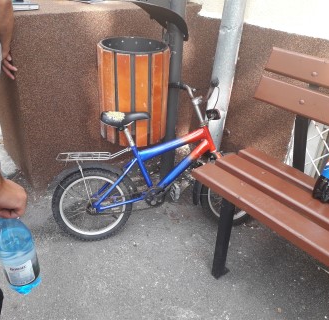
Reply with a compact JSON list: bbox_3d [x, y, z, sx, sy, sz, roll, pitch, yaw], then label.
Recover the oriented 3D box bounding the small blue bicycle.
[{"bbox_3d":[0.006,0.010,1.705,1.170,0.810,0.500,-5,17,-13],"label":"small blue bicycle"}]

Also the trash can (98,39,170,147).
[{"bbox_3d":[-0.169,-0.388,1.882,0.386,0.512,0.386,0,31,-5],"label":"trash can"}]

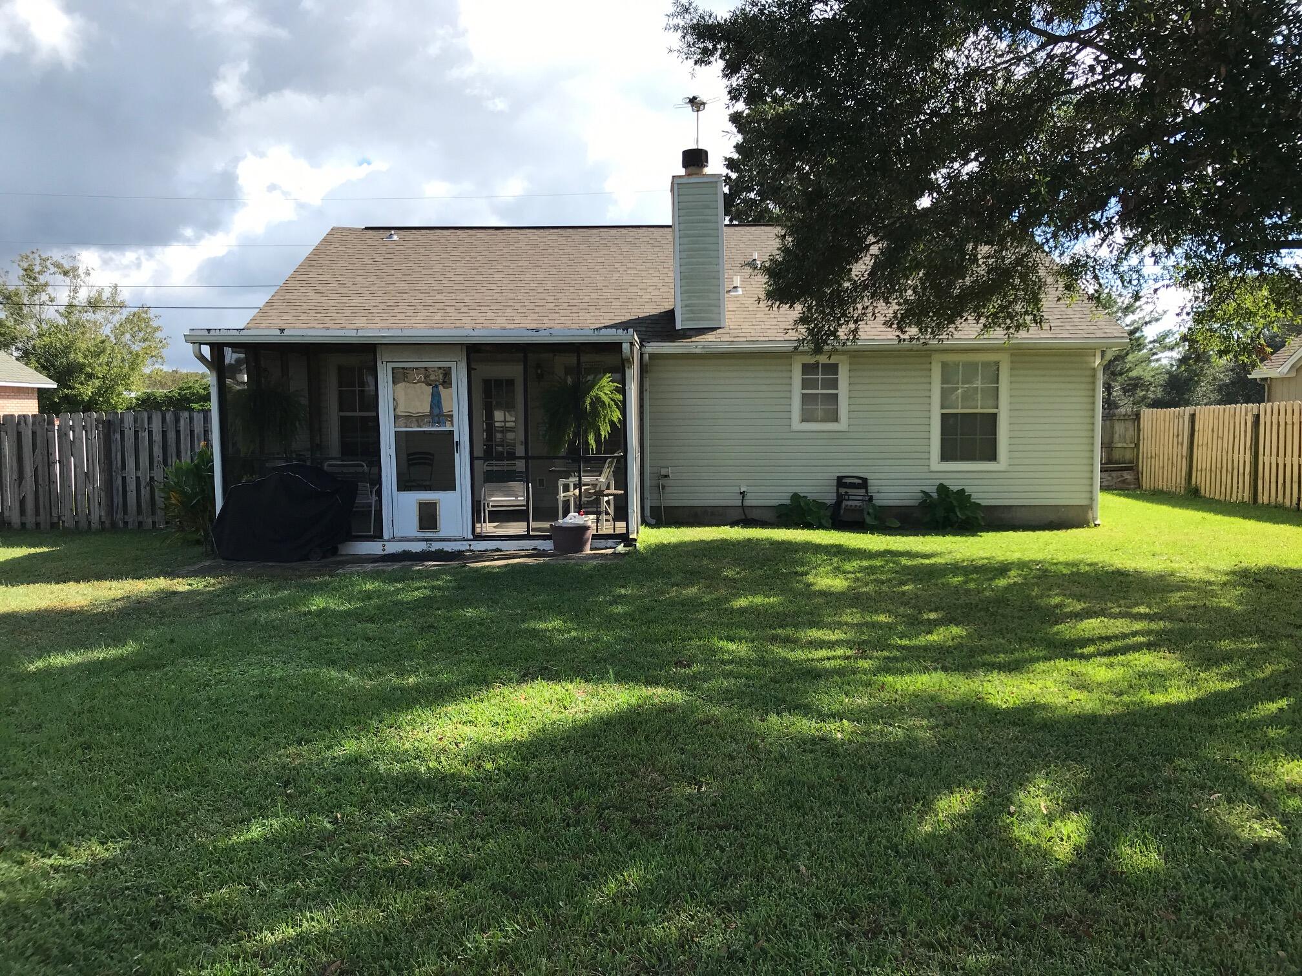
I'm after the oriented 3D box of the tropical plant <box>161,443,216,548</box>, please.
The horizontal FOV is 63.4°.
[{"bbox_3d":[-5.914,0.098,13.502,0.780,1.350,0.780,0,5,1],"label":"tropical plant"}]

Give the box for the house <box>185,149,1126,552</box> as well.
[{"bbox_3d":[0.370,-2.477,18.293,12.600,5.500,12.300,0,5,1],"label":"house"}]

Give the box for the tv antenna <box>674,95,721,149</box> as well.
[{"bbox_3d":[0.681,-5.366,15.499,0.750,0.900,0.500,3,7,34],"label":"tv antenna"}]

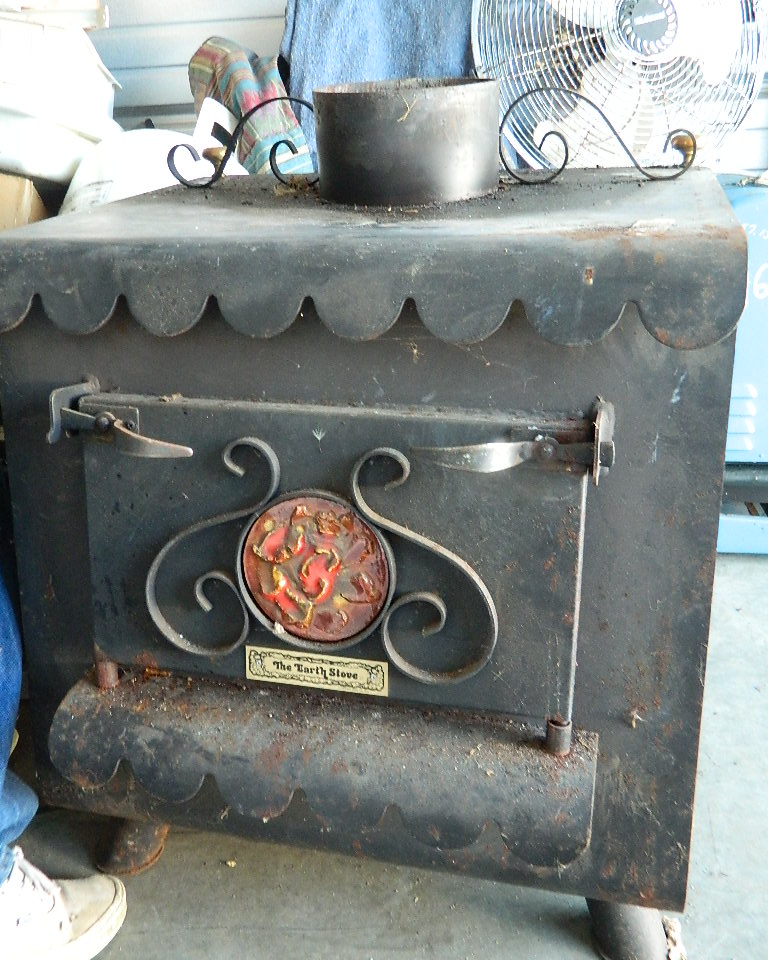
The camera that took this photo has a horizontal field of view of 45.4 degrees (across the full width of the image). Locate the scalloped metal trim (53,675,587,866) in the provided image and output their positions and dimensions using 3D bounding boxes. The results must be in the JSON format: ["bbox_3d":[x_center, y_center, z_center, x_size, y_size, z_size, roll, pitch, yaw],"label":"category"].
[{"bbox_3d":[-0.061,0.254,0.825,0.491,0.085,0.089,4,24,14],"label":"scalloped metal trim"}]

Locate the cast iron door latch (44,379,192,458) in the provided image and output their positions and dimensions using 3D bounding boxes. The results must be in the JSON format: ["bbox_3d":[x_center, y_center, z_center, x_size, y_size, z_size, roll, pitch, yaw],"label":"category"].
[{"bbox_3d":[-0.208,-0.053,0.776,0.150,0.058,0.087,4,15,14],"label":"cast iron door latch"}]

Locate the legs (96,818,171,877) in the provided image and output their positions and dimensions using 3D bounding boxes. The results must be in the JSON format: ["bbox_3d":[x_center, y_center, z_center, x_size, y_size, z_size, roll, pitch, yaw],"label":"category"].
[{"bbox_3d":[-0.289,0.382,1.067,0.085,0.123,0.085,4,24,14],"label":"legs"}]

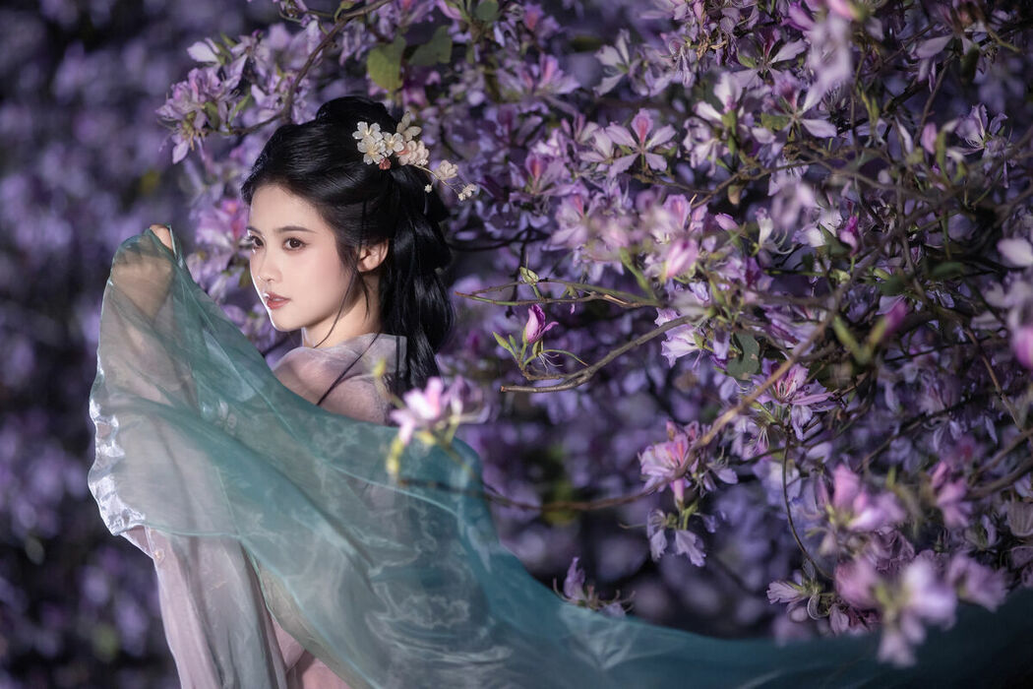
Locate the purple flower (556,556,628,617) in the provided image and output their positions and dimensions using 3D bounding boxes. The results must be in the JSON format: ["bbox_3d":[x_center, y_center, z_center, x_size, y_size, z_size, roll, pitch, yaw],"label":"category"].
[{"bbox_3d":[0.085,0.274,5.700,0.083,0.073,0.070,0,0,0],"label":"purple flower"}]

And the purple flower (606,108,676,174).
[{"bbox_3d":[0.142,-0.233,5.750,0.079,0.074,0.050,0,0,0],"label":"purple flower"}]

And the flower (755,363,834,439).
[{"bbox_3d":[0.307,0.062,5.550,0.089,0.085,0.075,0,0,0],"label":"flower"}]

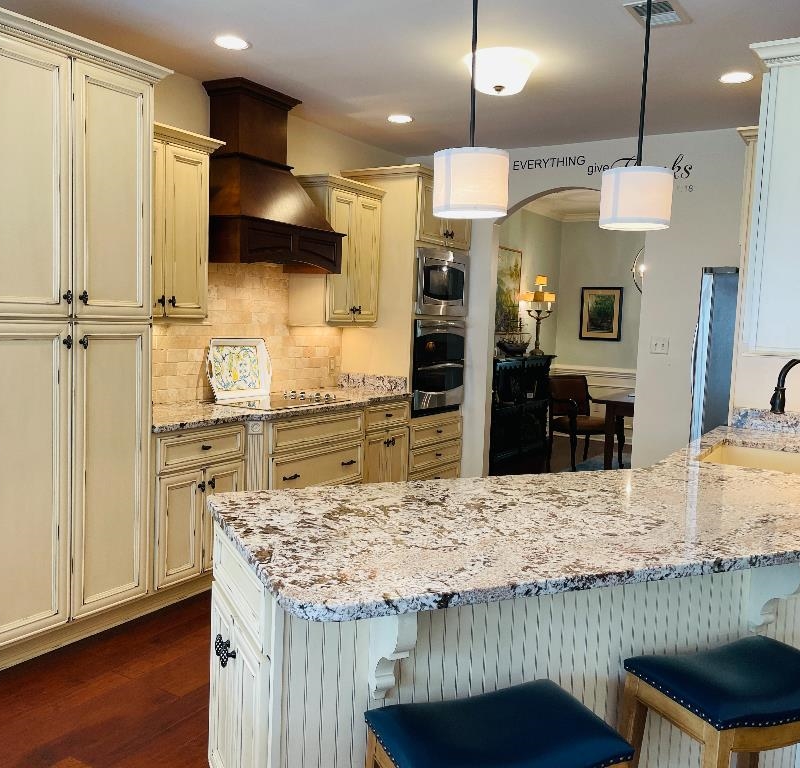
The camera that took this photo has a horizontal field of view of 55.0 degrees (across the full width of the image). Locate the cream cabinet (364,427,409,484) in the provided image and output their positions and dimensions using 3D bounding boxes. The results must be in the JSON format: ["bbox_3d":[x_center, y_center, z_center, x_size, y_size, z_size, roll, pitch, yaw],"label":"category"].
[{"bbox_3d":[-0.345,0.570,5.496,0.600,0.585,0.585,5,6,31],"label":"cream cabinet"}]

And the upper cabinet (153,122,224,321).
[{"bbox_3d":[-1.288,-0.800,3.962,0.380,0.965,0.655,5,6,31],"label":"upper cabinet"}]

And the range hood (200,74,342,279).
[{"bbox_3d":[-0.790,-1.223,4.620,0.485,1.048,0.970,5,6,31],"label":"range hood"}]

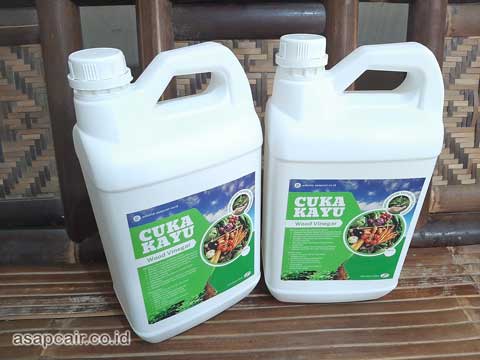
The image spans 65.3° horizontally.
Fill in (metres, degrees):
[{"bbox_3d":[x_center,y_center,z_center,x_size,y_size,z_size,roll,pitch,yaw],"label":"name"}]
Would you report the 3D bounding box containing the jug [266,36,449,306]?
[{"bbox_3d":[0.120,-0.009,0.445,0.180,0.304,0.137,-1,32,-1],"label":"jug"}]

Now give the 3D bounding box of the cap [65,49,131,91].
[{"bbox_3d":[-0.119,-0.092,0.317,0.053,0.027,0.053,0,32,0],"label":"cap"}]

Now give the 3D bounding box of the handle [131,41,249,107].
[{"bbox_3d":[-0.044,-0.102,0.366,0.123,0.061,0.032,-18,36,-27],"label":"handle"}]

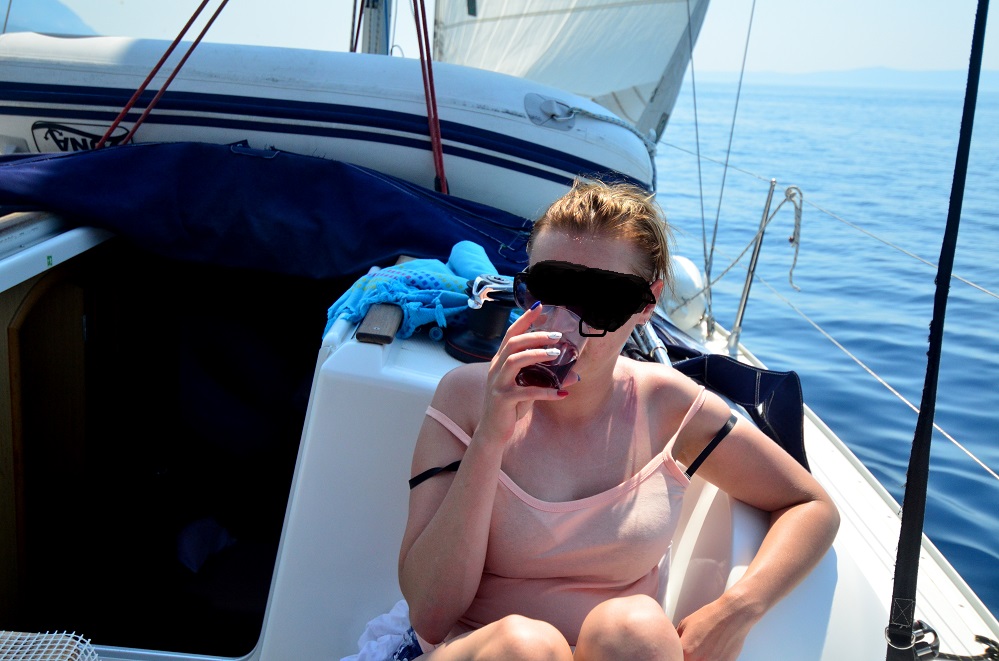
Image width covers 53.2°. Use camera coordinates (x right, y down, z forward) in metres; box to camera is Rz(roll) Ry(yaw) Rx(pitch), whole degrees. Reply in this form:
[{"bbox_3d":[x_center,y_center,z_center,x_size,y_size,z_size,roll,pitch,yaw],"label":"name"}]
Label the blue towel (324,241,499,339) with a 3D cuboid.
[{"bbox_3d":[-0.137,-0.072,1.760,0.330,0.155,0.270,2,14,0],"label":"blue towel"}]

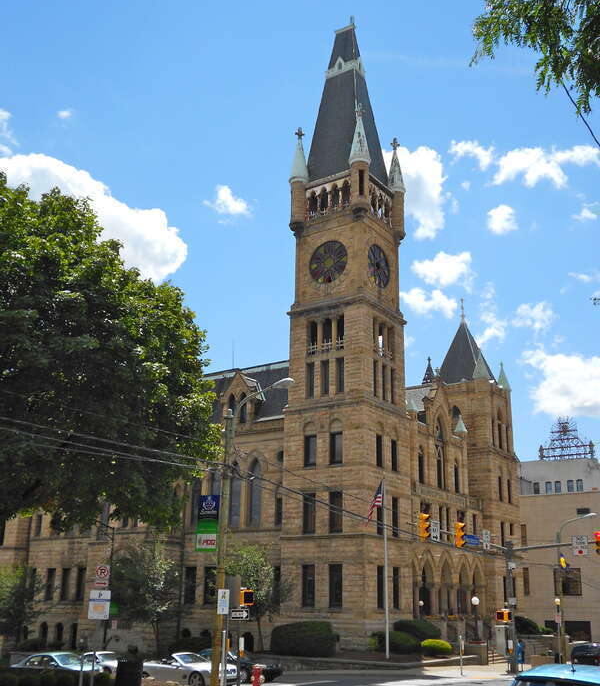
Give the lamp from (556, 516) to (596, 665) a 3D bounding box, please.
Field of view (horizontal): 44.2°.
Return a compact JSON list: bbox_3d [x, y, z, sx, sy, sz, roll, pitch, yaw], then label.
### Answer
[{"bbox_3d":[16.150,14.081,42.594,2.609,8.318,0.360,-11,-22,33],"label":"lamp"}]

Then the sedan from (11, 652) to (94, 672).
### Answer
[{"bbox_3d":[-11.160,14.823,33.662,4.650,1.430,1.800,-16,-25,33],"label":"sedan"}]

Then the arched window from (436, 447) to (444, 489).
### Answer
[{"bbox_3d":[10.298,9.249,54.456,0.350,3.070,1.150,-11,-22,33],"label":"arched window"}]

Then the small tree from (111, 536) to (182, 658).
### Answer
[{"bbox_3d":[-8.814,14.474,42.549,3.600,6.357,3.600,5,-19,-10],"label":"small tree"}]

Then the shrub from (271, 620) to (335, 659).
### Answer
[{"bbox_3d":[0.266,15.662,39.505,3.200,1.550,2.000,-11,-22,33],"label":"shrub"}]

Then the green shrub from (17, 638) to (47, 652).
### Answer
[{"bbox_3d":[-20.323,22.893,56.155,2.200,1.050,1.600,-11,-22,33],"label":"green shrub"}]

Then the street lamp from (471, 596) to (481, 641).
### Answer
[{"bbox_3d":[10.248,16.187,43.405,0.480,2.587,0.480,-11,-22,33],"label":"street lamp"}]

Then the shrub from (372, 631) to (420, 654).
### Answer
[{"bbox_3d":[5.082,15.739,38.953,2.450,1.012,2.100,-1,-19,7],"label":"shrub"}]

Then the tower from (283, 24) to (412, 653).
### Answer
[{"bbox_3d":[3.314,-3.874,51.845,6.200,46.284,6.200,-12,-23,34],"label":"tower"}]

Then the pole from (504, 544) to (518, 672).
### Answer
[{"bbox_3d":[9.798,12.250,34.413,0.380,5.829,0.380,-11,-22,33],"label":"pole"}]

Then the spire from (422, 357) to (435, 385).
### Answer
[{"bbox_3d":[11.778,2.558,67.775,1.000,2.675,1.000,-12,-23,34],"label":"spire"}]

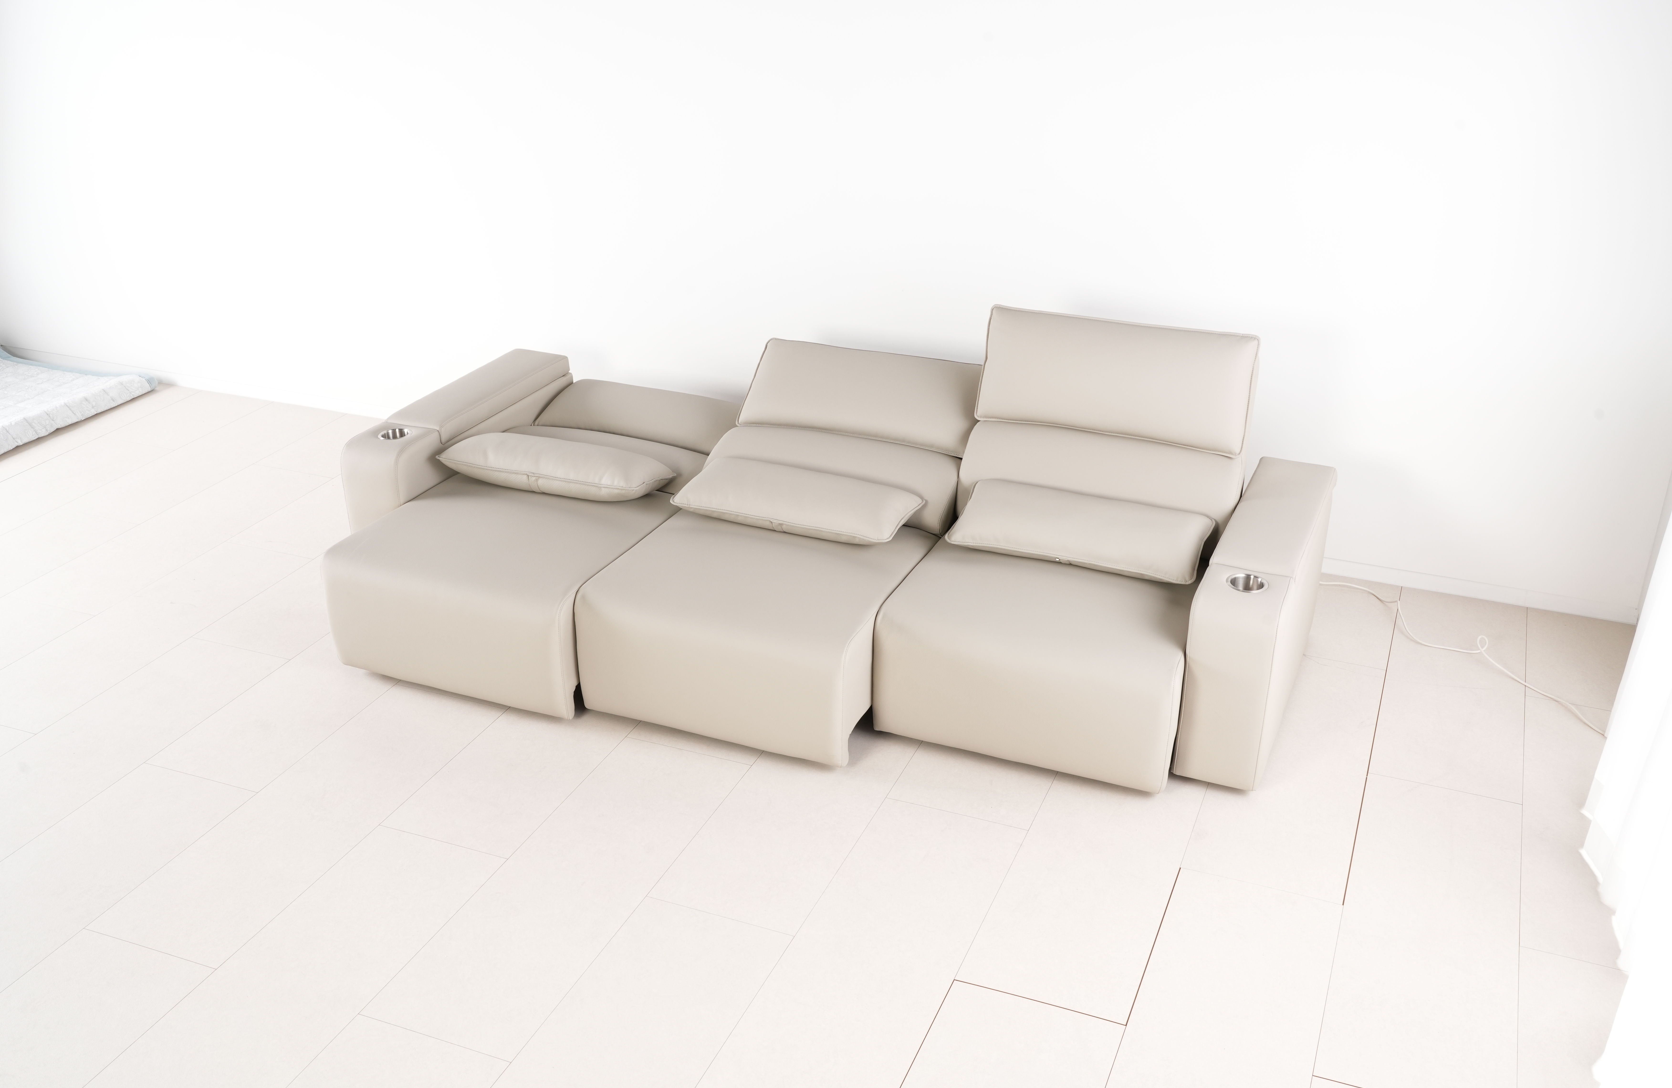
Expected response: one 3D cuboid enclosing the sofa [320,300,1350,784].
[{"bbox_3d":[-0.096,-0.136,4.742,2.831,0.974,1.402,10,27,21],"label":"sofa"}]

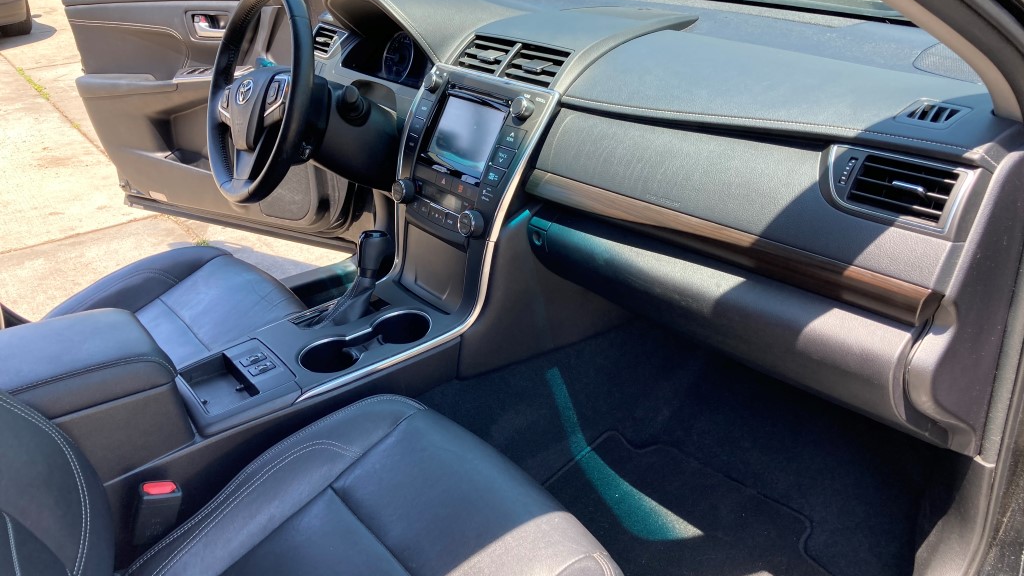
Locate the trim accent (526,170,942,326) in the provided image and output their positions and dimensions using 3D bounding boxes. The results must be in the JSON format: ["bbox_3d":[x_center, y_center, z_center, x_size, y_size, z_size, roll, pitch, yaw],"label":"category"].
[{"bbox_3d":[0.210,-0.064,0.980,0.040,0.039,0.562,-6,22,-42],"label":"trim accent"}]

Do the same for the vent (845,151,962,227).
[{"bbox_3d":[0.390,-0.097,0.825,0.030,0.053,0.100,17,8,-43],"label":"vent"}]

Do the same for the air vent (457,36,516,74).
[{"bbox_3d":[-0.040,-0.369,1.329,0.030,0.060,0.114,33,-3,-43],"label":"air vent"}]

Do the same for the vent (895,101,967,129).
[{"bbox_3d":[0.429,-0.177,0.846,0.075,0.018,0.065,-24,33,-37],"label":"vent"}]

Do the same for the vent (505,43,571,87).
[{"bbox_3d":[0.035,-0.328,1.238,0.030,0.060,0.114,33,-3,-43],"label":"vent"}]

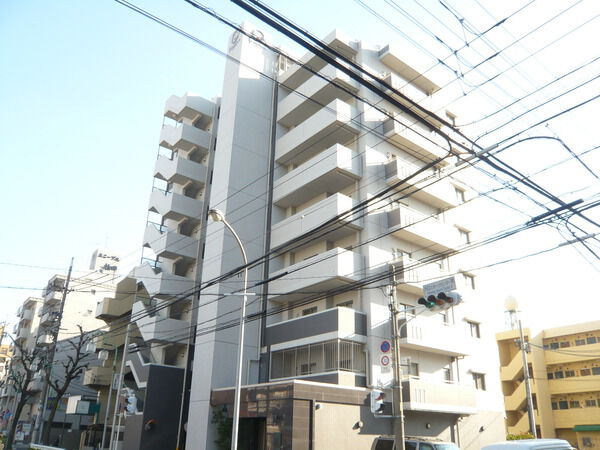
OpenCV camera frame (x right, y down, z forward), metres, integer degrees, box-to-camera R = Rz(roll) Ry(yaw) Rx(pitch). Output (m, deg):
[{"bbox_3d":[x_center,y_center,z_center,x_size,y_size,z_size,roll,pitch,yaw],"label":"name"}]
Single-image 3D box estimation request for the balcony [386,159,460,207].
[{"bbox_3d":[6.965,-2.218,28.200,5.050,1.300,1.090,18,-28,-34],"label":"balcony"}]

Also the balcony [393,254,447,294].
[{"bbox_3d":[6.705,3.013,25.488,4.919,1.270,0.870,19,-29,-34],"label":"balcony"}]

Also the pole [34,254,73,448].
[{"bbox_3d":[-15.141,7.722,29.780,0.420,12.068,0.420,19,-29,-34],"label":"pole"}]

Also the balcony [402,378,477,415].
[{"bbox_3d":[6.550,8.234,23.205,4.919,1.270,0.870,19,-29,-34],"label":"balcony"}]

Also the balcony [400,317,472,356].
[{"bbox_3d":[6.698,5.786,24.711,5.000,1.250,1.090,18,-28,-34],"label":"balcony"}]

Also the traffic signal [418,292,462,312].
[{"bbox_3d":[4.748,2.593,16.343,0.480,0.450,1.250,18,-28,-34],"label":"traffic signal"}]

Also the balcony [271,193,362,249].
[{"bbox_3d":[0.745,0.109,26.004,1.660,1.403,5.520,19,-29,-34],"label":"balcony"}]

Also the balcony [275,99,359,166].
[{"bbox_3d":[0.900,-5.111,28.287,1.660,1.403,5.520,19,-29,-34],"label":"balcony"}]

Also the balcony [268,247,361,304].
[{"bbox_3d":[0.667,2.720,24.863,1.660,1.403,5.520,19,-29,-34],"label":"balcony"}]

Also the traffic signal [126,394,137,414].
[{"bbox_3d":[-7.746,8.266,22.310,0.380,0.800,0.380,18,-28,-34],"label":"traffic signal"}]

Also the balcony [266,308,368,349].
[{"bbox_3d":[0.629,5.483,24.461,1.690,1.440,5.750,18,-28,-34],"label":"balcony"}]

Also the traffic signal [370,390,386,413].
[{"bbox_3d":[2.642,5.993,16.478,0.360,0.780,0.340,18,-28,-34],"label":"traffic signal"}]

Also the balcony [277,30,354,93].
[{"bbox_3d":[1.048,-10.004,30.407,1.752,0.720,5.391,19,-29,-34],"label":"balcony"}]

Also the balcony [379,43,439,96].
[{"bbox_3d":[7.144,-9.908,31.487,5.100,0.670,1.090,18,-28,-34],"label":"balcony"}]

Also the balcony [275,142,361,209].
[{"bbox_3d":[0.823,-2.501,27.145,1.660,1.403,5.520,19,-29,-34],"label":"balcony"}]

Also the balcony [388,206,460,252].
[{"bbox_3d":[6.782,0.403,26.629,4.919,1.270,0.870,19,-29,-34],"label":"balcony"}]

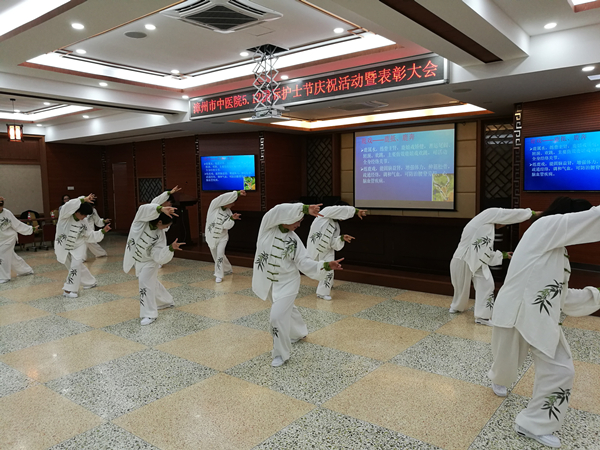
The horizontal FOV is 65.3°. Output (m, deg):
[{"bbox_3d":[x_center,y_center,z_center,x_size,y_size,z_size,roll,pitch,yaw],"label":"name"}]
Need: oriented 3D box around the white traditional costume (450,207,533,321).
[{"bbox_3d":[2.231,0.418,5.313,0.800,1.270,0.650,4,7,44],"label":"white traditional costume"}]

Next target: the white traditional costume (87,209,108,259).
[{"bbox_3d":[-4.430,0.059,10.039,0.600,1.360,0.650,-4,6,-34],"label":"white traditional costume"}]

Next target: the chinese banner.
[{"bbox_3d":[-0.100,-2.090,7.496,5.032,0.386,0.100,3,7,38],"label":"chinese banner"}]

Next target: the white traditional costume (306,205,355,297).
[{"bbox_3d":[0.425,0.327,6.500,0.530,1.220,0.540,-3,6,-25],"label":"white traditional costume"}]

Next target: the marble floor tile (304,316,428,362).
[{"bbox_3d":[0.676,1.142,4.765,1.000,0.020,1.000,3,7,39],"label":"marble floor tile"}]

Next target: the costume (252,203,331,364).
[{"bbox_3d":[-0.070,0.488,4.361,0.650,1.380,0.680,-2,5,-12],"label":"costume"}]

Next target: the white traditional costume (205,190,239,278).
[{"bbox_3d":[-1.291,0.163,7.794,0.560,1.450,0.700,-3,5,-18],"label":"white traditional costume"}]

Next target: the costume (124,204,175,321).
[{"bbox_3d":[-1.813,0.420,5.658,0.560,1.340,0.700,-3,6,-24],"label":"costume"}]

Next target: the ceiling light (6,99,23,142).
[{"bbox_3d":[-6.275,-2.290,10.286,0.280,0.940,0.280,3,7,38],"label":"ceiling light"}]

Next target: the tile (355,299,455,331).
[{"bbox_3d":[1.296,1.053,5.530,0.980,0.020,0.980,3,7,38],"label":"tile"}]

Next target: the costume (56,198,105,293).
[{"bbox_3d":[-3.290,0.289,6.999,0.650,1.410,0.700,-4,6,-33],"label":"costume"}]

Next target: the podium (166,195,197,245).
[{"bbox_3d":[-2.747,-0.138,10.870,0.560,1.170,0.440,3,7,38],"label":"podium"}]

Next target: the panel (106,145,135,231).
[{"bbox_3d":[-5.555,-1.089,14.638,1.500,2.826,0.060,3,7,38],"label":"panel"}]

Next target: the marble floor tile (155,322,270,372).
[{"bbox_3d":[-0.730,1.179,4.612,1.000,0.020,1.000,3,7,39],"label":"marble floor tile"}]

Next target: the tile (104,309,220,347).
[{"bbox_3d":[-1.512,1.126,5.204,0.980,0.020,0.980,3,7,38],"label":"tile"}]

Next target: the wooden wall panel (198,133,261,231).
[{"bbox_3d":[-1.722,-0.995,11.677,1.761,2.550,0.060,1,5,20],"label":"wooden wall panel"}]

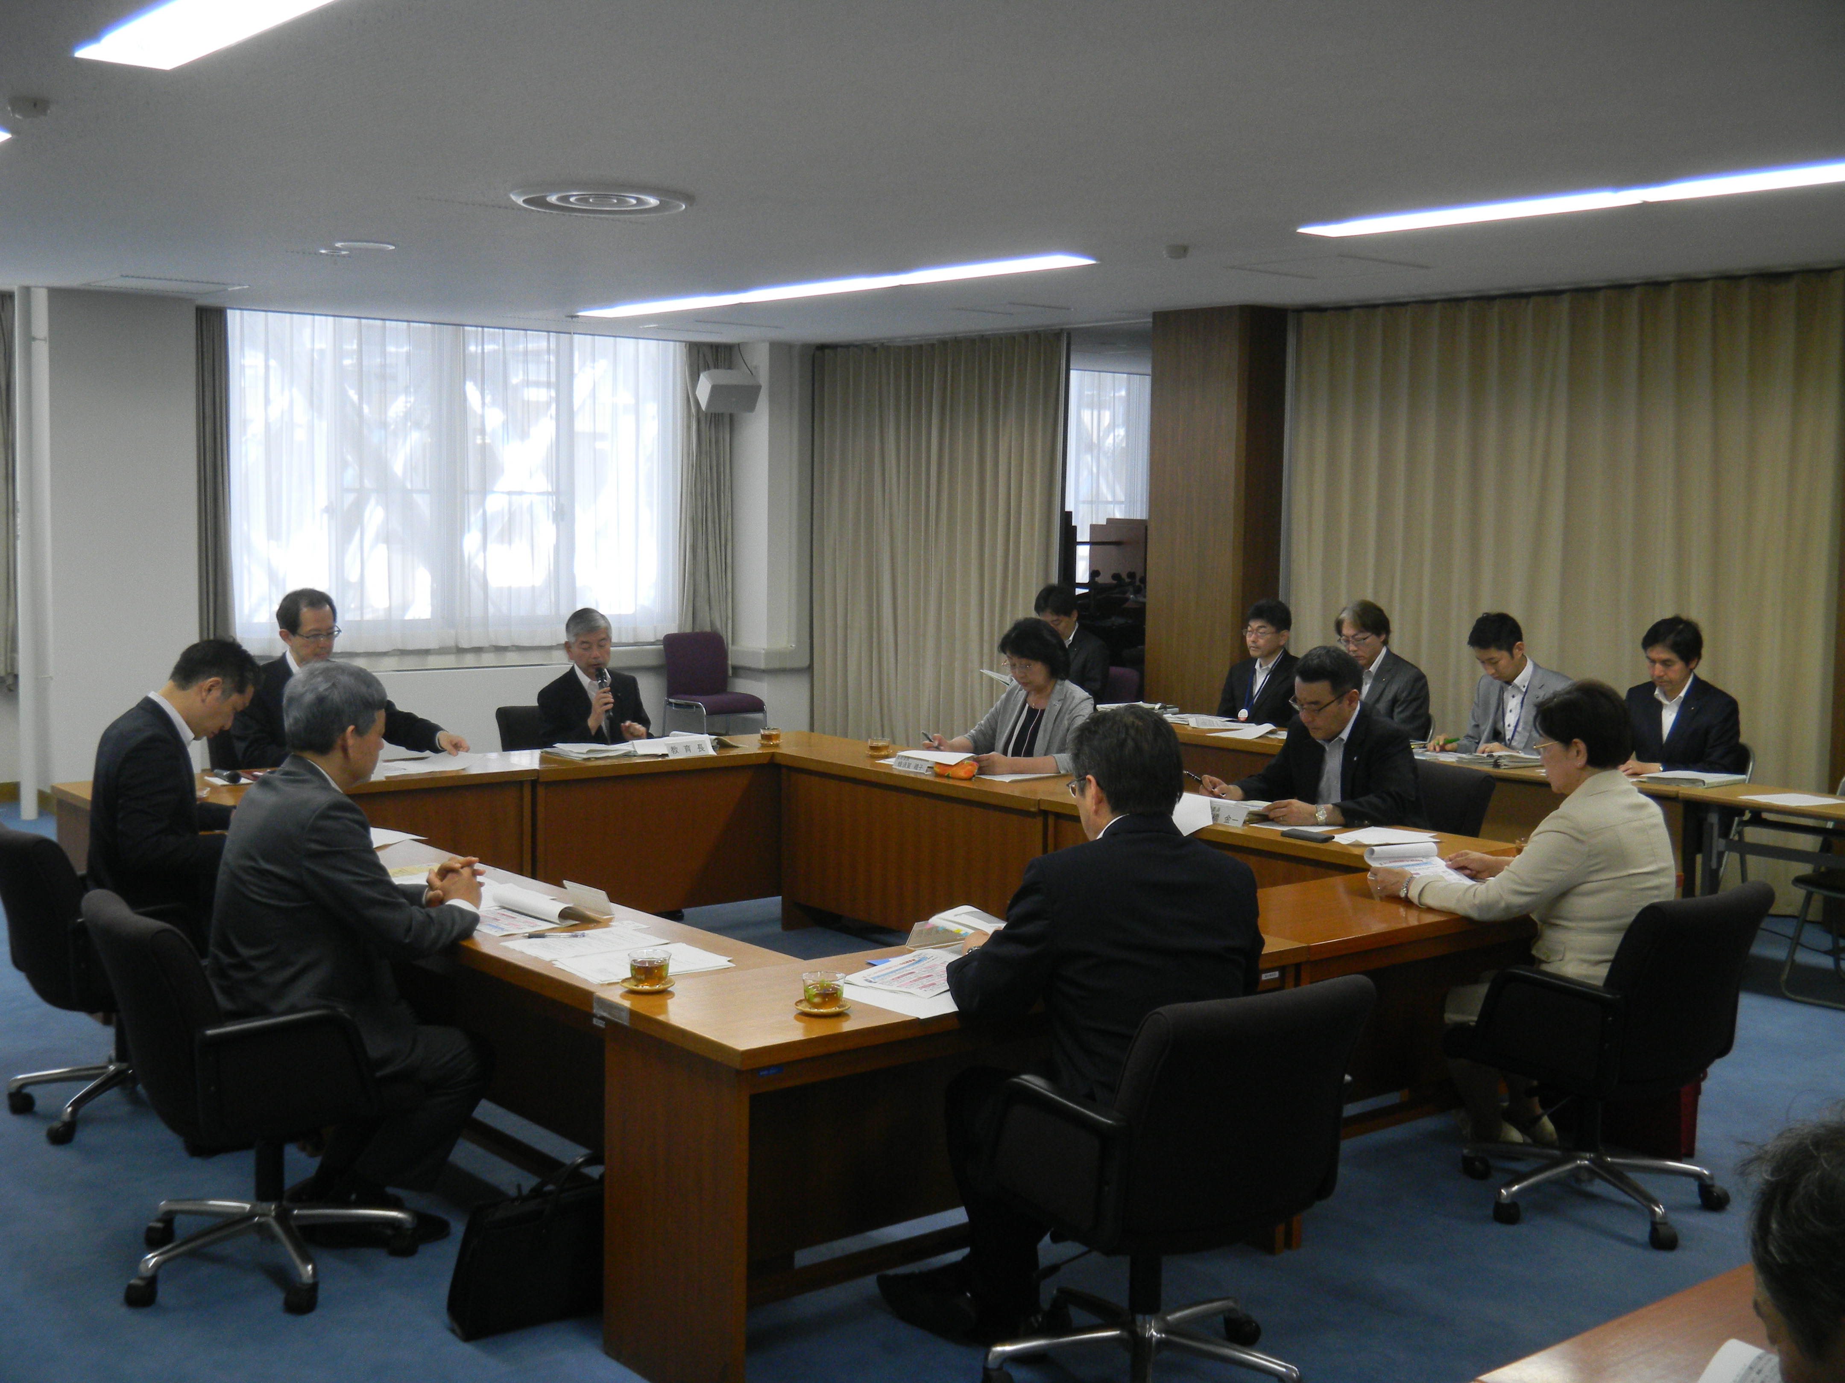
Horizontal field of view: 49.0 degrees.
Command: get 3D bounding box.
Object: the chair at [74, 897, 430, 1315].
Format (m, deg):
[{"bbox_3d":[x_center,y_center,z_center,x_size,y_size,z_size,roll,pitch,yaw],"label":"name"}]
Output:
[{"bbox_3d":[-1.449,0.849,4.389,0.640,0.830,0.600,-4,7,-42],"label":"chair"}]

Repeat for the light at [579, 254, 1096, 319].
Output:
[{"bbox_3d":[-0.621,-2.033,10.296,0.280,0.080,4.100,-3,7,-40],"label":"light"}]

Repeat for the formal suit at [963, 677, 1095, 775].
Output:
[{"bbox_3d":[0.439,0.235,7.830,0.520,0.600,0.460,6,7,41],"label":"formal suit"}]

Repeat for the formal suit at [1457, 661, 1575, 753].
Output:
[{"bbox_3d":[2.550,0.193,8.639,0.450,0.600,0.520,-3,7,-40],"label":"formal suit"}]

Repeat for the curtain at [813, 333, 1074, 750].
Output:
[{"bbox_3d":[0.096,-0.870,13.066,0.180,2.730,2.500,-3,7,-40],"label":"curtain"}]

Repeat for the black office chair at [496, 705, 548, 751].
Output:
[{"bbox_3d":[-1.425,0.486,8.350,0.600,0.830,0.620,-3,7,-40],"label":"black office chair"}]

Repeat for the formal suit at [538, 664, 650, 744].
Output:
[{"bbox_3d":[-1.323,0.177,8.285,0.540,0.580,0.440,-3,7,-38],"label":"formal suit"}]

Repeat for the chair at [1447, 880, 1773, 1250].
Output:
[{"bbox_3d":[1.661,0.860,4.948,0.600,0.830,0.640,-2,6,-34],"label":"chair"}]

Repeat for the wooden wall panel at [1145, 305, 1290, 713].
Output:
[{"bbox_3d":[1.624,-0.663,10.977,0.500,2.761,0.660,-3,7,-40],"label":"wooden wall panel"}]

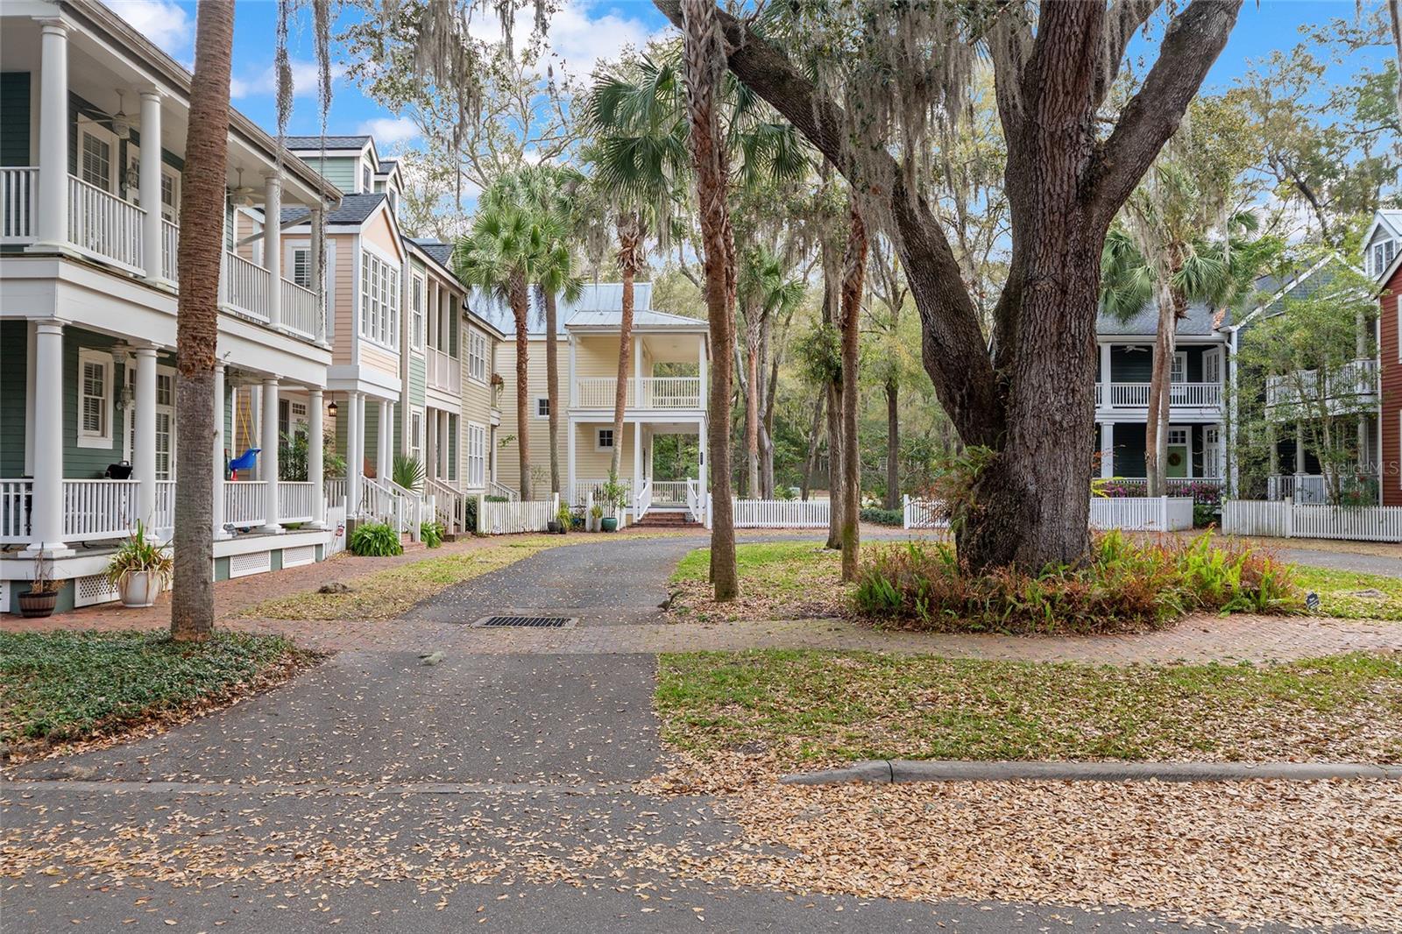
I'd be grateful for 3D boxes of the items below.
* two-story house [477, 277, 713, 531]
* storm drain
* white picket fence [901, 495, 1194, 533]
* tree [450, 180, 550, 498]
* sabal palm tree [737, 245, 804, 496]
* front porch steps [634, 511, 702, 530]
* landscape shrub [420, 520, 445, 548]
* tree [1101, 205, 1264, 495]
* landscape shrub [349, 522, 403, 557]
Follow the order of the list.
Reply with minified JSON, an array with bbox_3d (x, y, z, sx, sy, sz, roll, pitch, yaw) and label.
[{"bbox_3d":[-4.756,-2.933,47.195,10.200,10.707,10.700,0,-1,0],"label":"two-story house"},{"bbox_3d":[-1.892,1.725,11.886,1.060,0.060,1.030,0,-1,0],"label":"storm drain"},{"bbox_3d":[12.832,1.653,39.777,10.657,1.234,2.175,0,-1,7],"label":"white picket fence"},{"bbox_3d":[-7.167,-4.016,39.821,3.600,12.570,3.500,0,-1,0],"label":"tree"},{"bbox_3d":[2.531,-3.369,45.464,3.600,11.508,3.500,0,-1,0],"label":"sabal palm tree"},{"bbox_3d":[-1.227,2.019,41.365,2.500,0.566,1.000,0,-1,0],"label":"front porch steps"},{"bbox_3d":[-6.847,1.698,27.666,0.800,0.643,0.800,0,-1,0],"label":"landscape shrub"},{"bbox_3d":[17.516,-3.629,40.103,5.400,11.807,5.000,0,-1,0],"label":"tree"},{"bbox_3d":[-7.228,1.594,24.187,1.050,0.708,1.150,0,-1,0],"label":"landscape shrub"}]

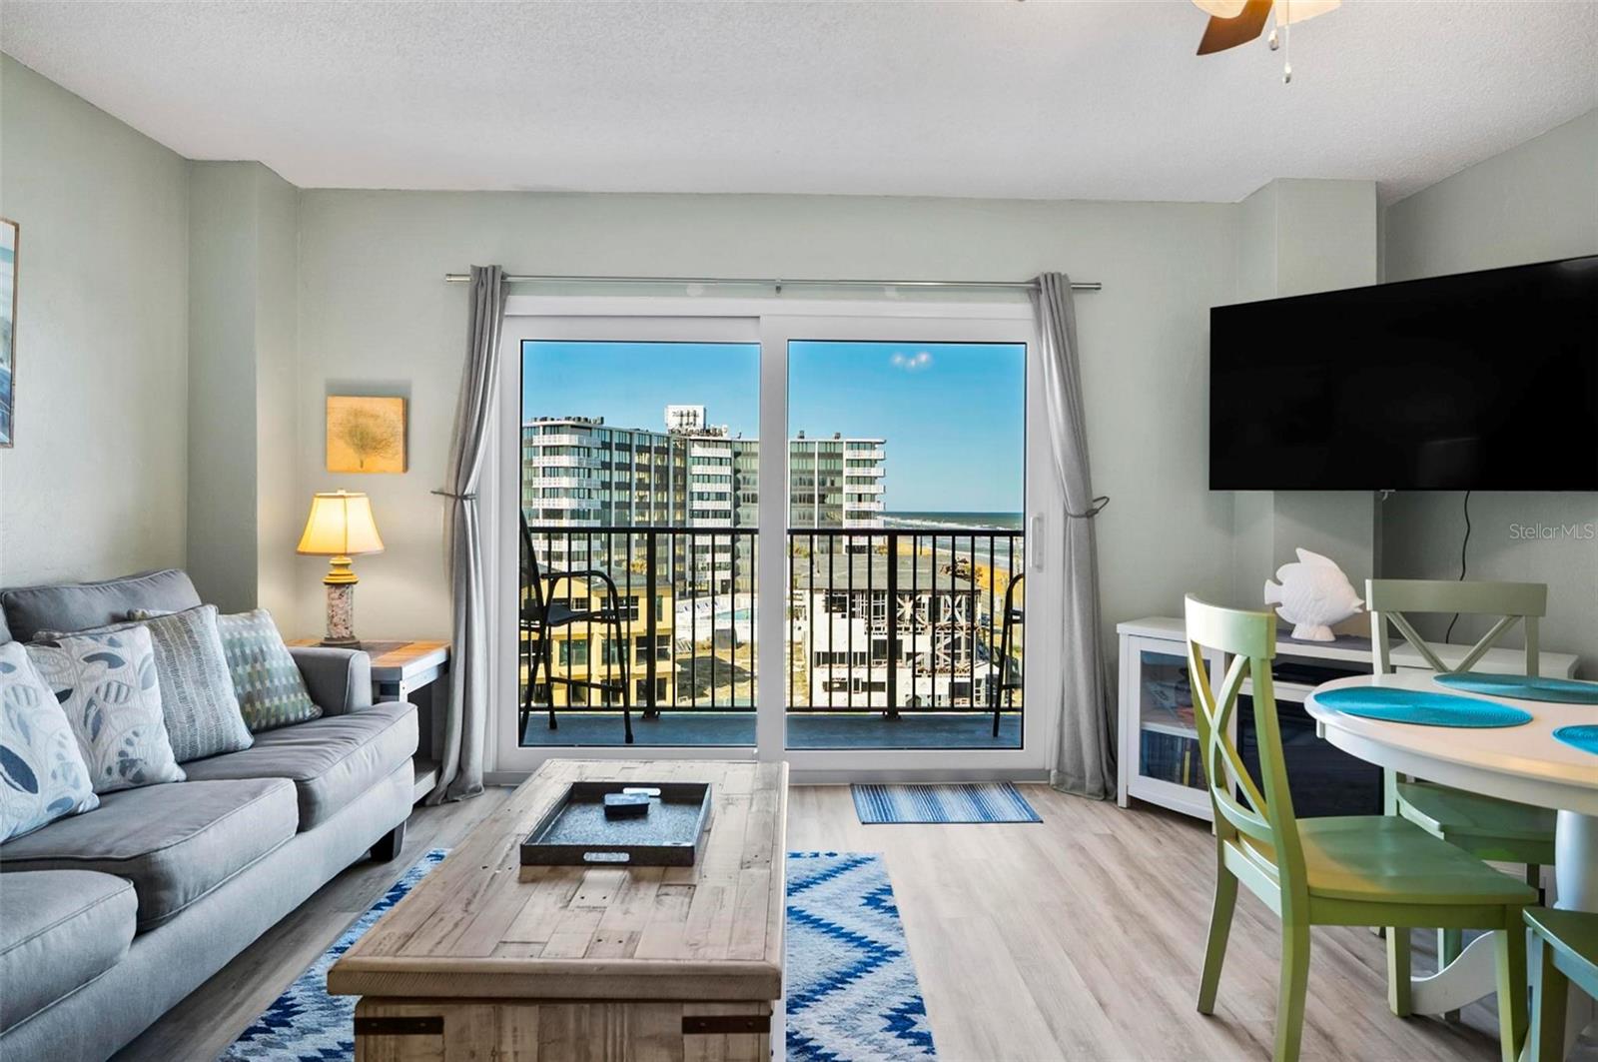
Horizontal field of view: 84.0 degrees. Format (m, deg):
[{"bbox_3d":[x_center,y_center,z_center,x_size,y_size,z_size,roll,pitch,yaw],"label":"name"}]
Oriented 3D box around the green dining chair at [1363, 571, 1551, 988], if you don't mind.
[{"bbox_3d":[1.736,0.631,2.200,0.465,0.972,0.540,1,1,13],"label":"green dining chair"}]

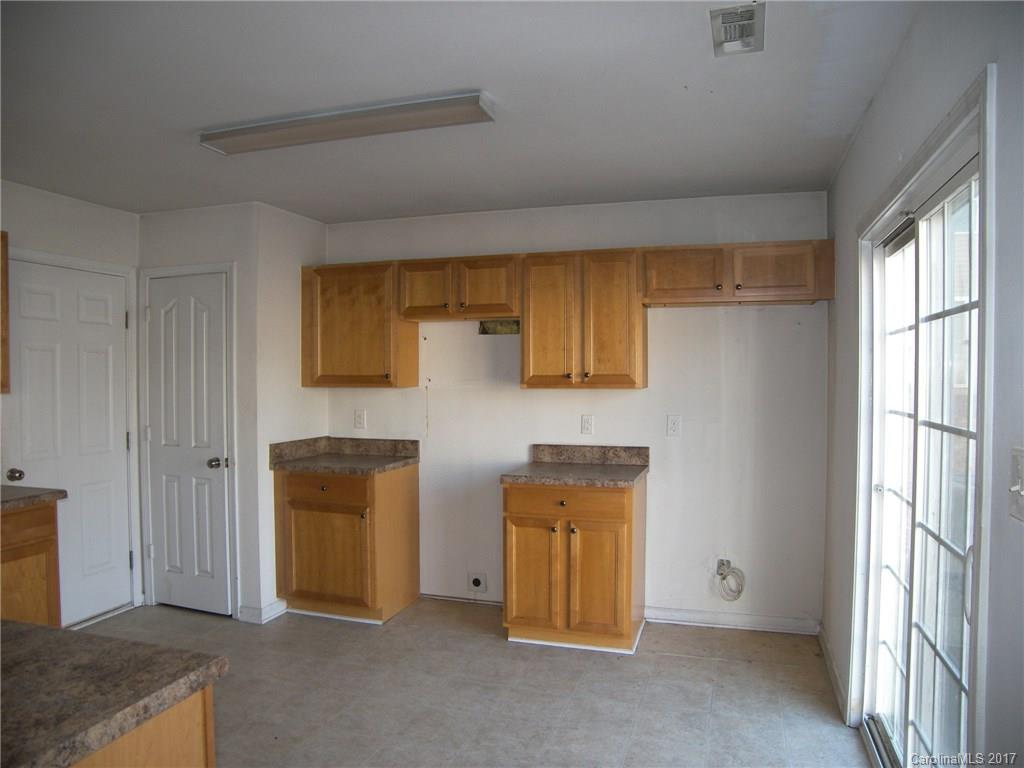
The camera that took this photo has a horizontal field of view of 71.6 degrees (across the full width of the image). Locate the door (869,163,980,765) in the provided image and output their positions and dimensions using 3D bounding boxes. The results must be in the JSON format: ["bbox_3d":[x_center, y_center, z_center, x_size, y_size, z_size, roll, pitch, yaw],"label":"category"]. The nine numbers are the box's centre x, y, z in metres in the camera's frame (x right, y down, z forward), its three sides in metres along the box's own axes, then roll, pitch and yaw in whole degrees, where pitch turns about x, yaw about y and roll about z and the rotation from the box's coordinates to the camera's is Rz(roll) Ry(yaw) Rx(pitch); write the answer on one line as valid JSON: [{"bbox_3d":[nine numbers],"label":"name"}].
[{"bbox_3d":[1.221,0.441,2.108,0.095,1.970,1.500,0,1,17],"label":"door"}]

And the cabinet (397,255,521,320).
[{"bbox_3d":[-0.277,-0.563,4.293,0.777,0.352,0.323,0,1,17],"label":"cabinet"}]

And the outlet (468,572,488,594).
[{"bbox_3d":[-0.215,1.260,4.471,0.120,0.120,0.020,0,1,17],"label":"outlet"}]

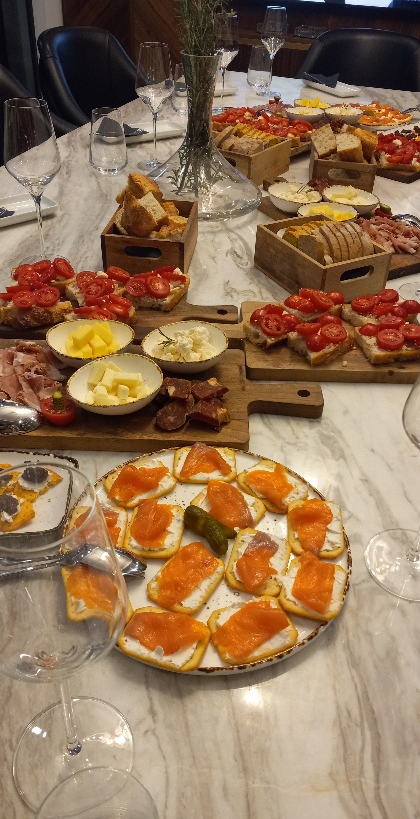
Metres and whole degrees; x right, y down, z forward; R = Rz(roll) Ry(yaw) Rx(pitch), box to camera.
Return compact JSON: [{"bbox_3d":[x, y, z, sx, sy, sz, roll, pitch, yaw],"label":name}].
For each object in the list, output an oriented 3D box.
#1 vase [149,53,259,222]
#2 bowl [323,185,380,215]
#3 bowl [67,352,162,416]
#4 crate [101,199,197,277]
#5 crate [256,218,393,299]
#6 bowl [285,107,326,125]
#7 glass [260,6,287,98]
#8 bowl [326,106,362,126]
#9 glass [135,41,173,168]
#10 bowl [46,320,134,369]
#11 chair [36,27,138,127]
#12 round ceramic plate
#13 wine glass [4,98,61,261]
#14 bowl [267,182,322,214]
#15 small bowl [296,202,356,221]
[{"bbox_3d":[-0.022,-0.527,1.208,0.252,0.256,0.252,3,38,0],"label":"vase"},{"bbox_3d":[0.263,-0.386,1.201,0.105,0.036,0.102,3,38,0],"label":"bowl"},{"bbox_3d":[-0.107,-0.023,0.729,0.107,0.037,0.107,3,38,0],"label":"bowl"},{"bbox_3d":[-0.091,-0.273,1.033,0.122,0.077,0.179,6,38,3],"label":"crate"},{"bbox_3d":[0.170,-0.230,0.989,0.126,0.071,0.175,-17,42,-24],"label":"crate"},{"bbox_3d":[0.265,-0.816,1.776,0.104,0.034,0.104,4,38,0],"label":"bowl"},{"bbox_3d":[0.201,-1.143,2.048,0.085,0.243,0.085,4,38,0],"label":"glass"},{"bbox_3d":[0.376,-0.821,1.792,0.104,0.034,0.104,4,38,0],"label":"bowl"},{"bbox_3d":[-0.123,-0.671,1.425,0.084,0.247,0.084,3,38,0],"label":"glass"},{"bbox_3d":[-0.141,-0.070,0.760,0.103,0.036,0.098,2,38,-2],"label":"bowl"},{"bbox_3d":[-0.297,-0.839,2.322,0.580,0.865,0.585,10,38,9],"label":"chair"},{"bbox_3d":[-0.003,0.125,0.583,0.257,0.025,0.257,2,38,-2],"label":"round ceramic plate"},{"bbox_3d":[-0.268,-0.340,0.986,0.084,0.247,0.084,3,38,0],"label":"wine glass"},{"bbox_3d":[0.165,-0.408,1.248,0.107,0.037,0.107,3,38,0],"label":"bowl"},{"bbox_3d":[0.204,-0.328,1.121,0.104,0.036,0.102,3,38,0],"label":"small bowl"}]

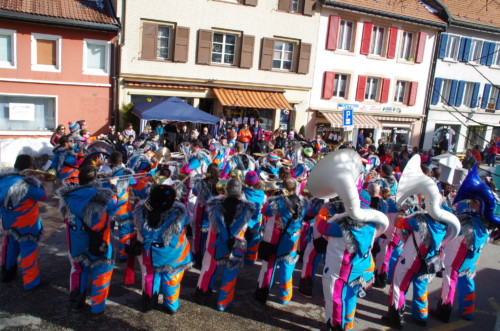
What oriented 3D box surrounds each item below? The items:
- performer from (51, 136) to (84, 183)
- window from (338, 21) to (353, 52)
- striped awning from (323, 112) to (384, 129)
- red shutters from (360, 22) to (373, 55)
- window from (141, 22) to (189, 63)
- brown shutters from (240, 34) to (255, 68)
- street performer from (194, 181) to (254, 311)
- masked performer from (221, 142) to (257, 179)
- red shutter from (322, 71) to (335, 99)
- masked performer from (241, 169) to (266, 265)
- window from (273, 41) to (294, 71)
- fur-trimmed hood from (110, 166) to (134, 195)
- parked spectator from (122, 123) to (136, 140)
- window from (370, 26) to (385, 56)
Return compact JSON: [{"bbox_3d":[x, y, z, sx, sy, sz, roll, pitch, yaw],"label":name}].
[{"bbox_3d":[-3.287,0.338,6.832,0.550,1.760,0.550,-1,12,-27],"label":"performer"},{"bbox_3d":[5.282,-7.118,20.566,0.908,1.534,0.120,0,10,-25],"label":"window"},{"bbox_3d":[5.792,-2.453,21.008,3.756,0.740,0.950,0,10,-25],"label":"striped awning"},{"bbox_3d":[6.357,-6.834,20.227,0.565,1.635,0.060,1,9,-21],"label":"red shutters"},{"bbox_3d":[-3.531,-5.110,15.589,1.945,1.527,0.200,1,11,-20],"label":"window"},{"bbox_3d":[-0.089,-5.312,17.509,0.595,1.464,0.060,-1,13,-23],"label":"brown shutters"},{"bbox_3d":[-0.300,1.021,4.909,0.660,1.760,0.580,8,13,17],"label":"street performer"},{"bbox_3d":[-0.307,0.332,8.935,0.700,1.770,0.500,1,9,-21],"label":"masked performer"},{"bbox_3d":[4.253,-4.273,20.038,0.595,1.408,0.070,0,13,-22],"label":"red shutter"},{"bbox_3d":[0.070,0.842,6.230,0.520,1.630,0.440,6,9,10],"label":"masked performer"},{"bbox_3d":[1.549,-5.125,17.653,1.025,1.363,0.120,1,9,-20],"label":"window"},{"bbox_3d":[-2.113,0.232,6.200,0.360,0.460,0.280,8,10,26],"label":"fur-trimmed hood"},{"bbox_3d":[-4.330,-0.655,13.426,0.500,1.700,0.350,2,9,-15],"label":"parked spectator"},{"bbox_3d":[7.099,-6.904,20.793,0.765,1.563,0.100,0,13,-22],"label":"window"}]

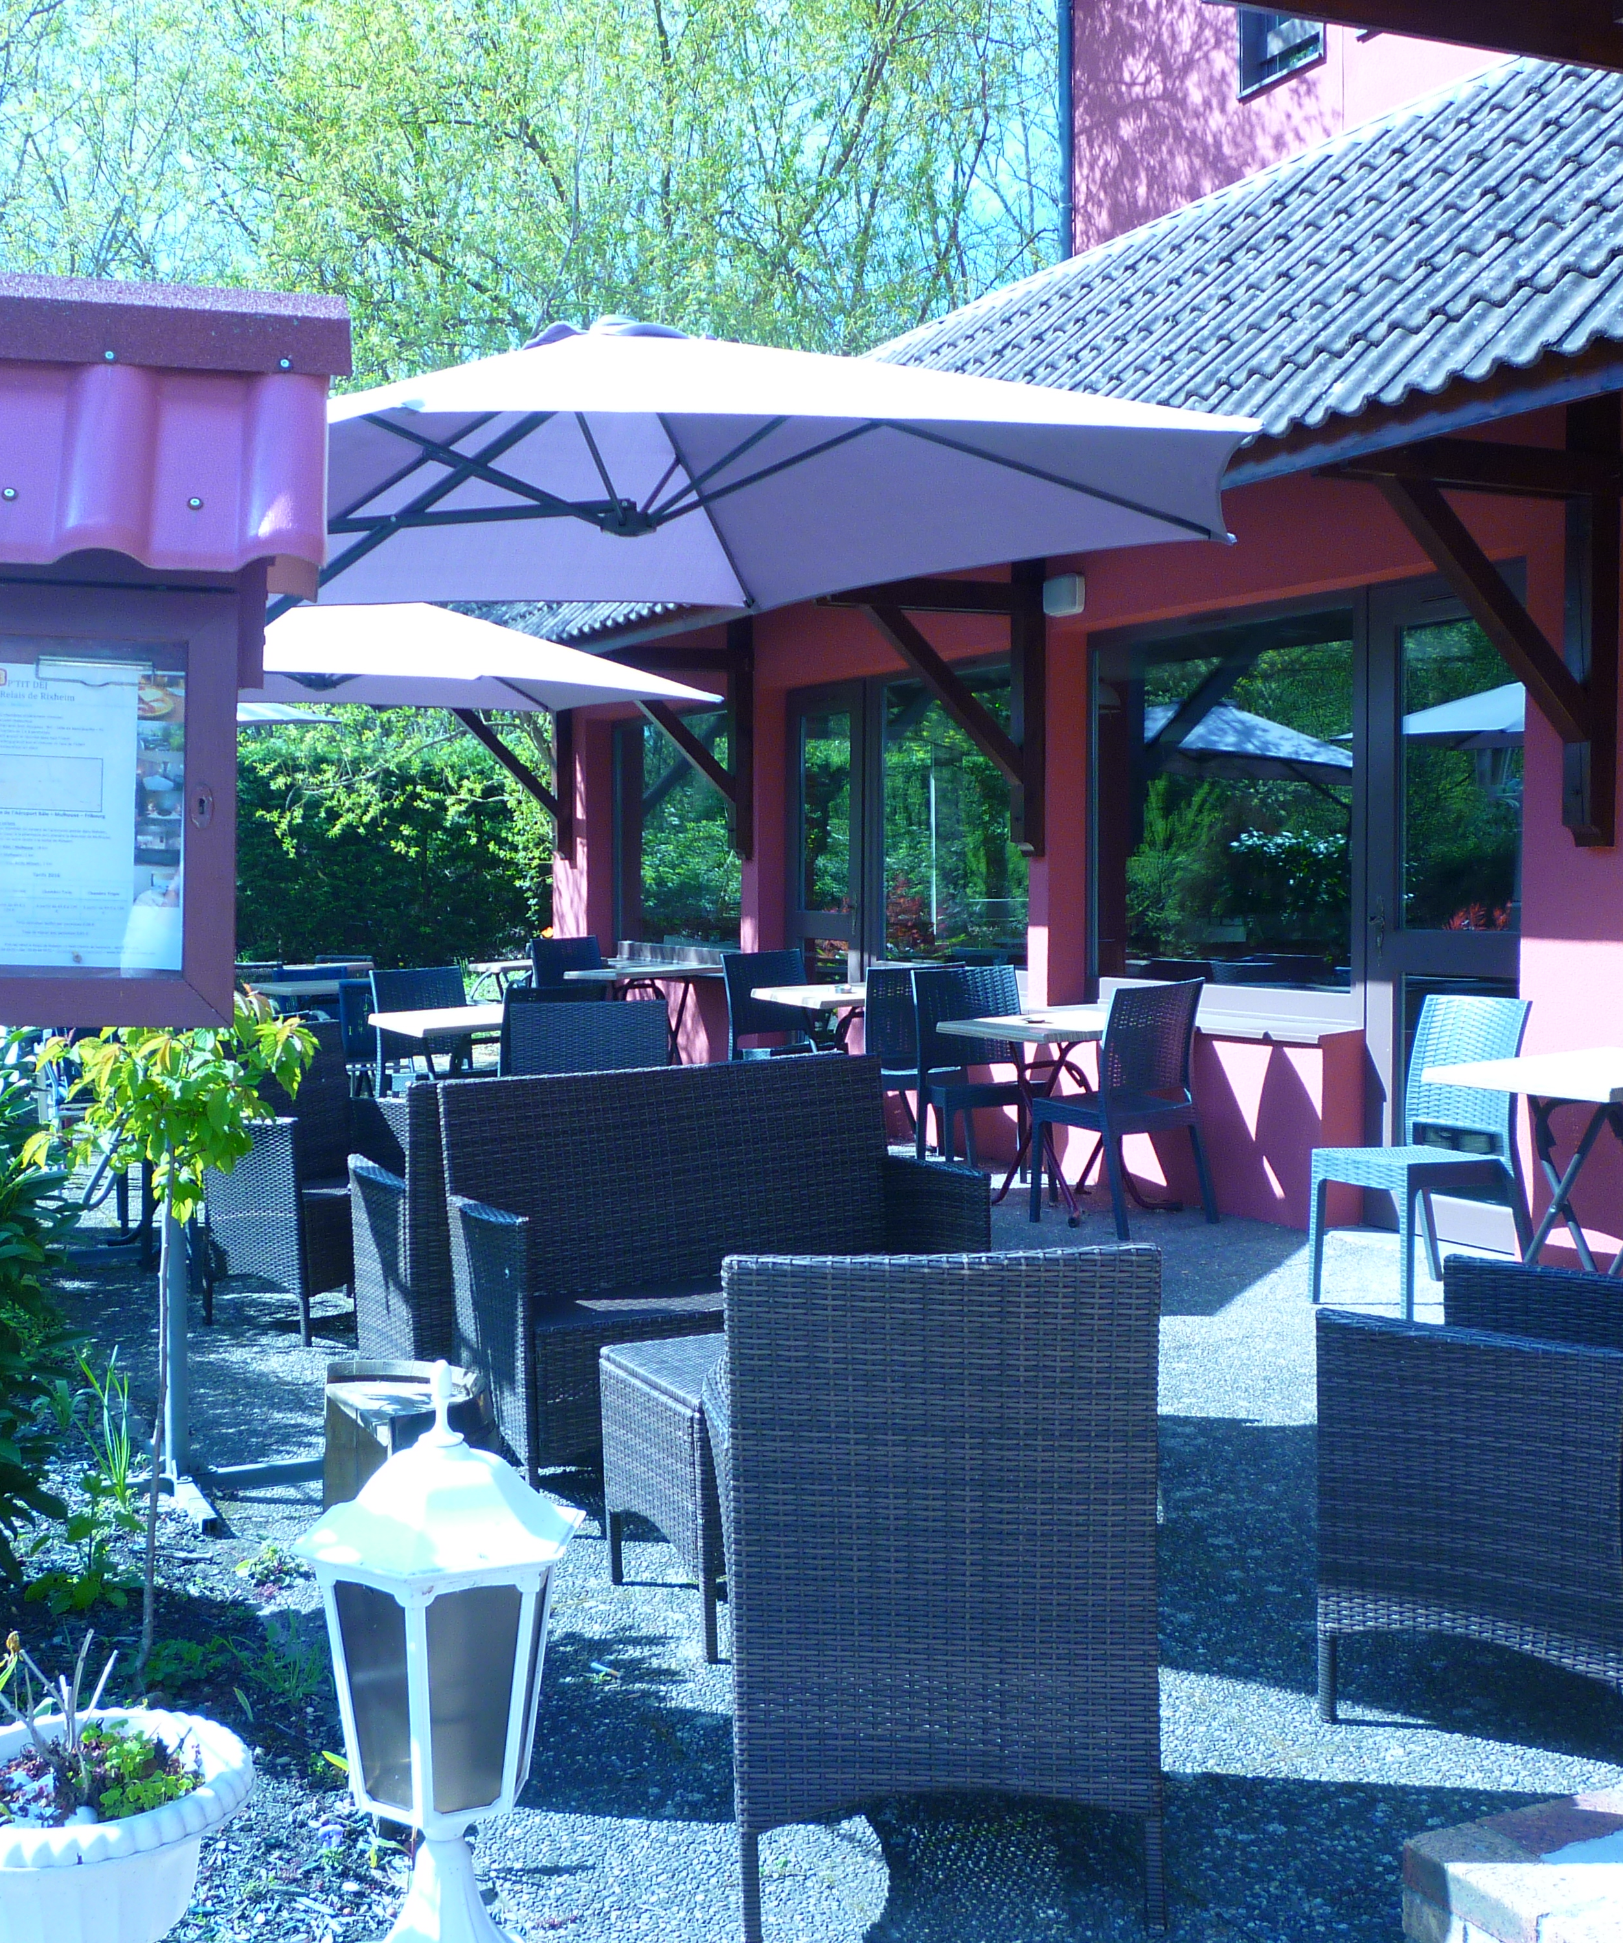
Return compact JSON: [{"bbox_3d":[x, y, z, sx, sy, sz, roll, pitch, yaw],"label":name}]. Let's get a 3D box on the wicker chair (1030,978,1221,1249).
[{"bbox_3d":[1.131,0.504,8.245,0.485,0.889,0.566,-3,4,-43],"label":"wicker chair"}]

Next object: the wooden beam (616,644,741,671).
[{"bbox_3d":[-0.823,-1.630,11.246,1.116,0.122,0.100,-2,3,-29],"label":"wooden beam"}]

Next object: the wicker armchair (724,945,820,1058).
[{"bbox_3d":[-0.141,0.366,11.120,0.475,0.889,0.556,-1,3,-27],"label":"wicker armchair"}]

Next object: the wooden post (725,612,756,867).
[{"bbox_3d":[-0.376,-1.255,11.505,0.106,1.350,0.105,-2,3,-29],"label":"wooden post"}]

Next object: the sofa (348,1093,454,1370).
[{"bbox_3d":[-0.473,0.625,5.061,1.120,0.825,0.530,-1,3,-27],"label":"sofa"}]

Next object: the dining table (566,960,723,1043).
[{"bbox_3d":[-0.923,0.365,12.226,0.720,0.740,0.720,-1,3,-26],"label":"dining table"}]

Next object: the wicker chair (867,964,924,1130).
[{"bbox_3d":[0.394,0.427,9.849,0.475,0.889,0.556,-1,3,-19],"label":"wicker chair"}]

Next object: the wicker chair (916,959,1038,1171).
[{"bbox_3d":[0.697,0.432,8.626,0.460,0.870,0.530,-1,3,-24],"label":"wicker chair"}]

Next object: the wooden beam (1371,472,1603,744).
[{"bbox_3d":[1.938,-1.008,6.215,1.060,0.100,0.100,47,-19,-22],"label":"wooden beam"}]

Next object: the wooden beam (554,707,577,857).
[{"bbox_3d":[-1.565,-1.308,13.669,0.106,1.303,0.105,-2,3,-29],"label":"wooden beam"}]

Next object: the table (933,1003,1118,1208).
[{"bbox_3d":[0.970,0.566,8.541,0.687,0.737,0.687,-2,3,-33],"label":"table"}]

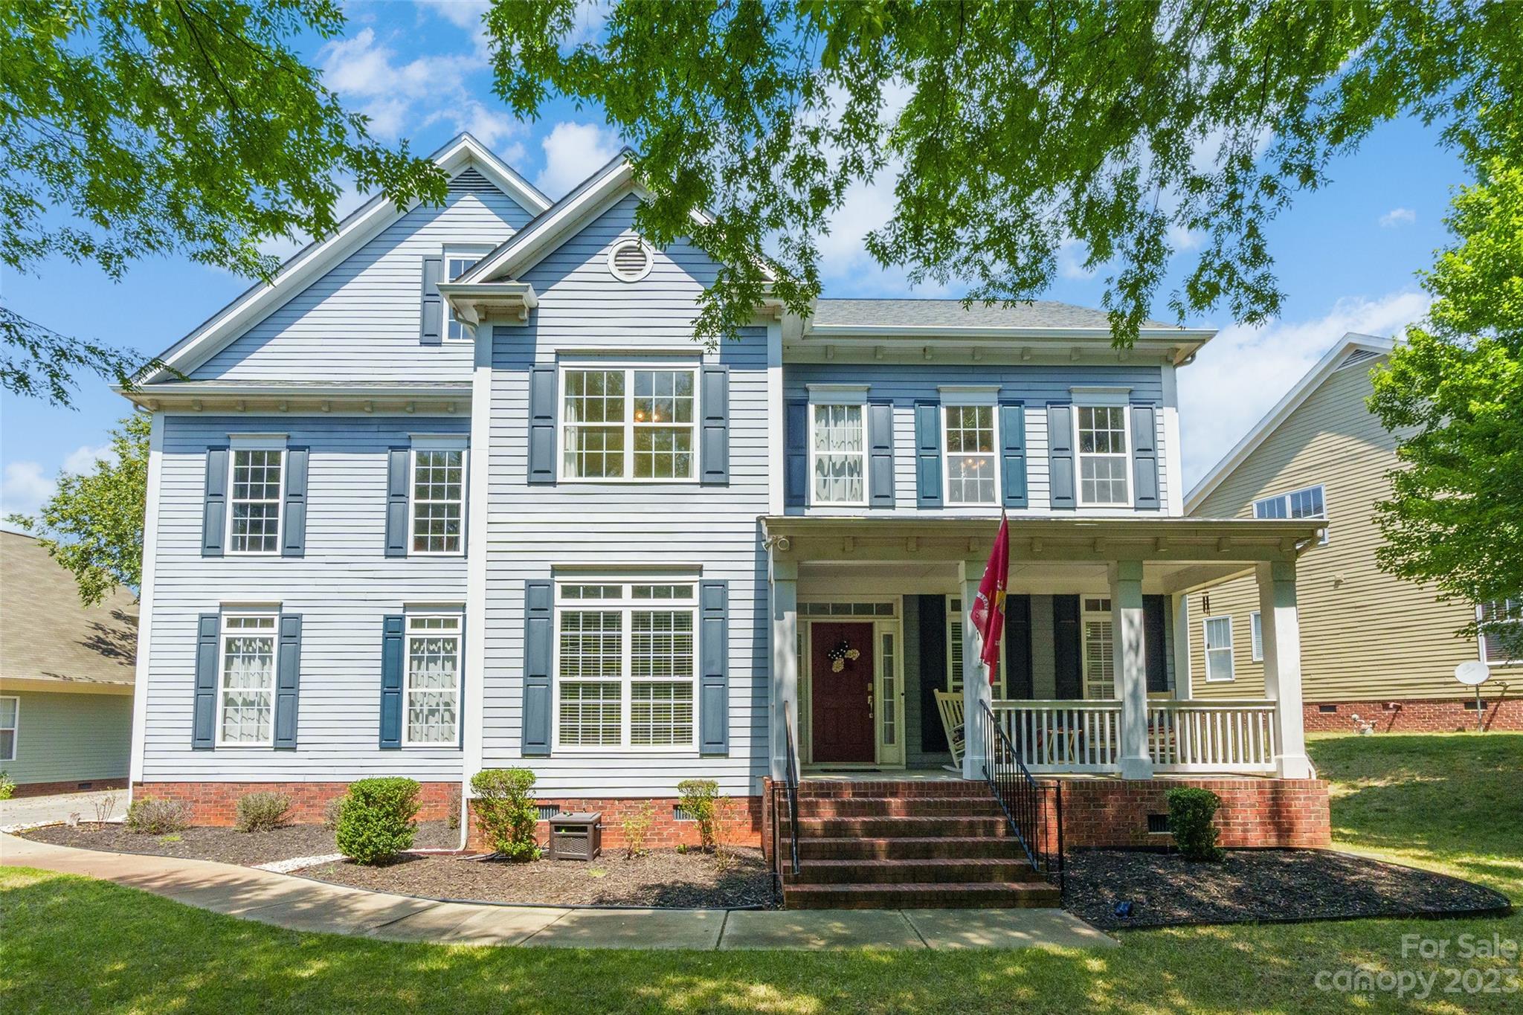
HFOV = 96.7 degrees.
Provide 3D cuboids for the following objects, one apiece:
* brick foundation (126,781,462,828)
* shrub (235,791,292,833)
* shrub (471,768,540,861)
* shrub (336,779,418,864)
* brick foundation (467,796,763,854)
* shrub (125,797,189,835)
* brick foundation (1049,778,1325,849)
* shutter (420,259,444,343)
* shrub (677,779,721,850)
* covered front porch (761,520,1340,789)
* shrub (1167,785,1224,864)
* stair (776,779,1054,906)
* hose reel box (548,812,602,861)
[{"bbox_3d":[-7.840,5.000,11.550,5.540,0.720,0.320,0,-7,-1],"label":"brick foundation"},{"bbox_3d":[-8.040,4.910,10.960,0.820,0.610,0.720,0,-7,-1],"label":"shrub"},{"bbox_3d":[-3.061,3.666,8.080,0.780,1.080,0.720,0,-5,-1],"label":"shrub"},{"bbox_3d":[-4.628,3.777,8.150,0.930,1.000,0.900,0,-5,-1],"label":"shrub"},{"bbox_3d":[-1.860,4.100,8.860,3.910,0.680,0.320,0,-7,-1],"label":"brick foundation"},{"bbox_3d":[-9.730,4.930,10.920,0.880,0.560,0.740,0,-7,-1],"label":"shrub"},{"bbox_3d":[4.640,3.350,7.560,3.200,0.700,0.400,0,-7,-1],"label":"brick foundation"},{"bbox_3d":[-5.673,-3.556,11.640,0.355,1.580,0.050,0,-5,-1],"label":"shutter"},{"bbox_3d":[-0.759,3.705,8.150,0.520,0.860,0.480,0,-5,-1],"label":"shrub"},{"bbox_3d":[3.116,1.674,8.500,6.150,3.000,2.200,0,-5,-1],"label":"covered front porch"},{"bbox_3d":[4.569,3.337,7.120,0.560,0.780,0.520,0,-5,-1],"label":"shrub"},{"bbox_3d":[1.450,3.280,6.720,2.480,0.880,1.220,0,-7,-1],"label":"stair"},{"bbox_3d":[-2.280,4.000,8.240,0.540,0.470,0.460,0,-7,-1],"label":"hose reel box"}]

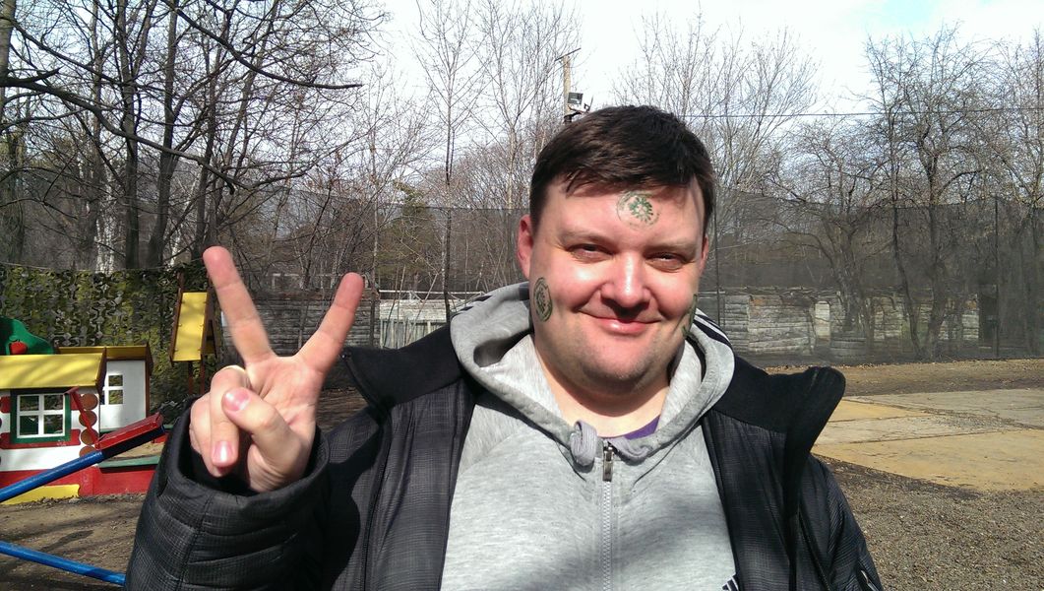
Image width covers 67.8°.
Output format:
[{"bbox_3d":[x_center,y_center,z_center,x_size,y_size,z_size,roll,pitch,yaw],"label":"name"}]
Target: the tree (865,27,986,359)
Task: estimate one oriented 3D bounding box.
[{"bbox_3d":[11.331,-2.888,21.800,3.400,9.400,3.200,-1,-1,18],"label":"tree"}]

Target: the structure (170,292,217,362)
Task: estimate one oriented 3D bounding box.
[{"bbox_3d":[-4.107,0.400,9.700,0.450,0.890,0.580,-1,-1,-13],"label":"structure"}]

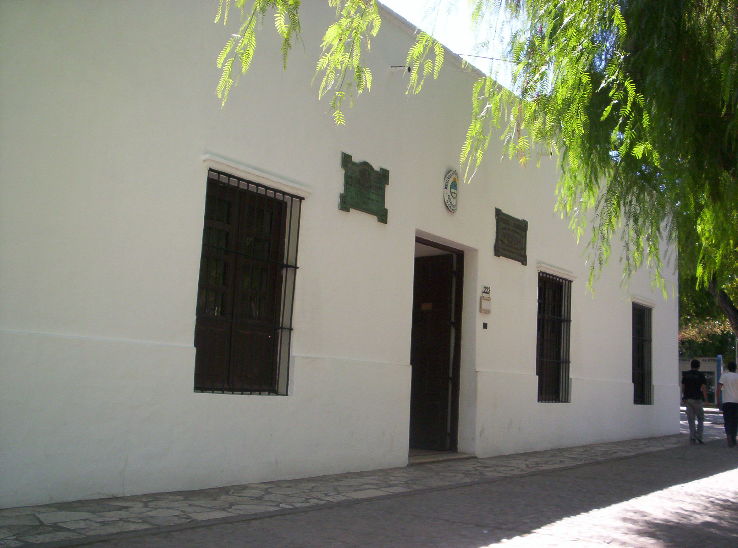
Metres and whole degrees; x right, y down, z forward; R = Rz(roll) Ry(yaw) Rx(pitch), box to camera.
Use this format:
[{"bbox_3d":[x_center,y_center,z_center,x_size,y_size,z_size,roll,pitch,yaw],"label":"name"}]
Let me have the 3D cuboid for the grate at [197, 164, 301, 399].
[{"bbox_3d":[-1.093,0.126,7.367,0.060,1.982,1.240,-4,-10,37],"label":"grate"}]

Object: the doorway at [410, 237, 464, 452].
[{"bbox_3d":[0.861,0.952,10.175,0.250,2.767,1.601,-4,-10,37],"label":"doorway"}]

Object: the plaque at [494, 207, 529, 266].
[{"bbox_3d":[2.155,-0.535,11.713,0.040,0.705,1.065,-4,-10,37],"label":"plaque"}]

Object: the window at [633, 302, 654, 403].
[{"bbox_3d":[5.678,1.668,16.234,0.060,2.035,1.283,-4,-10,37],"label":"window"}]

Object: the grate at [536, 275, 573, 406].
[{"bbox_3d":[3.015,1.063,12.796,0.100,2.035,1.341,-4,-10,37],"label":"grate"}]

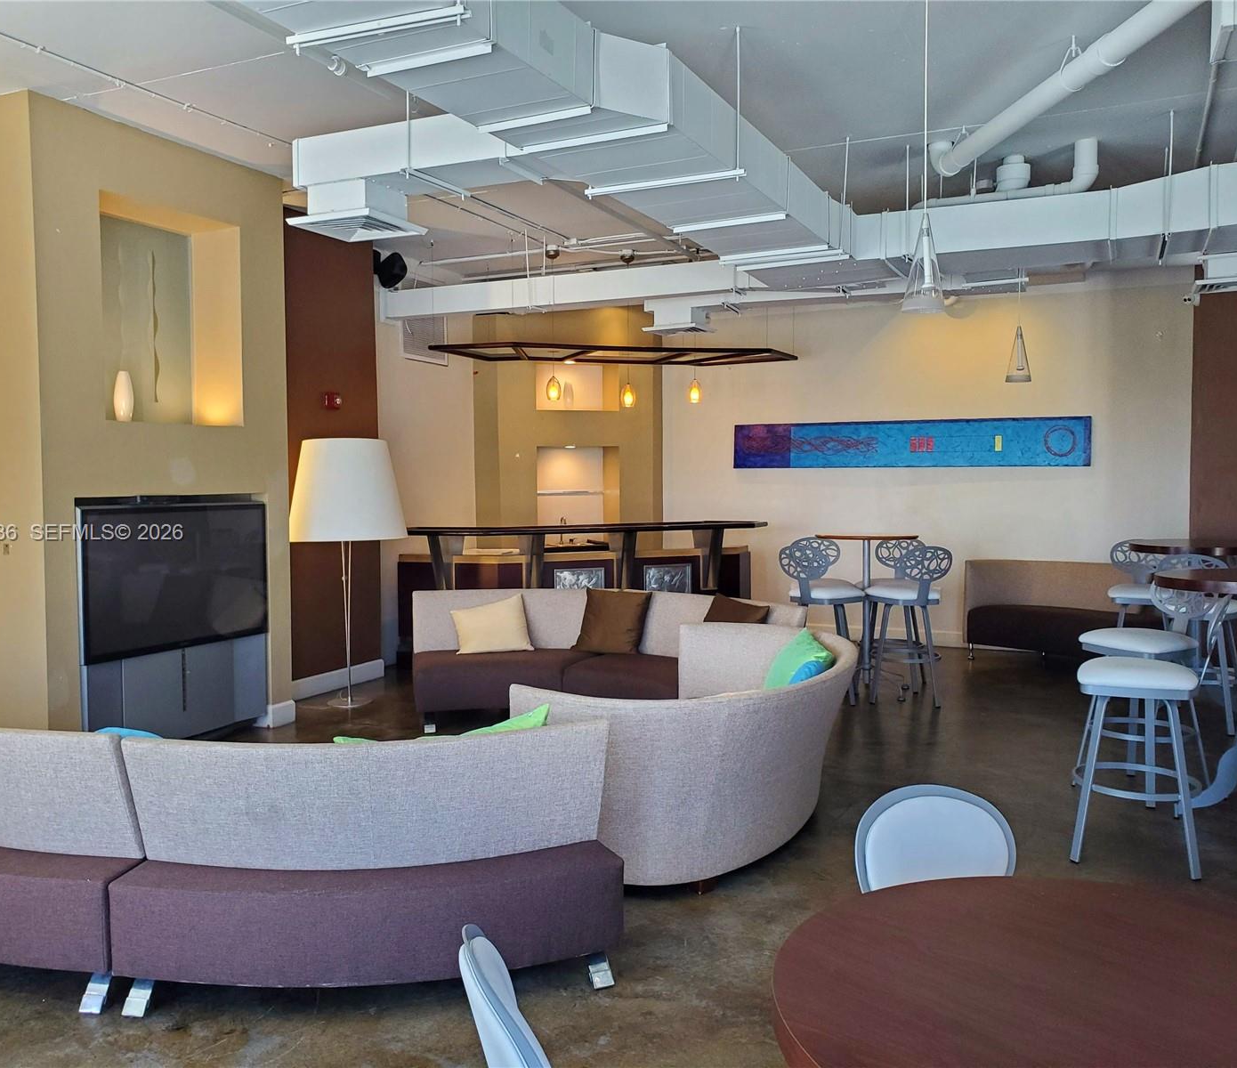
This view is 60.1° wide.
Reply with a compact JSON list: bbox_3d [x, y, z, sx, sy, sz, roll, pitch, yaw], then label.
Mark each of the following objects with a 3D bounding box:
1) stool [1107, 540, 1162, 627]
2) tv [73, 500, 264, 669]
[{"bbox_3d":[3.465,0.583,7.047,0.470,1.050,0.570,1,4,28],"label":"stool"},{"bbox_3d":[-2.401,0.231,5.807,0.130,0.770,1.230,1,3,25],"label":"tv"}]

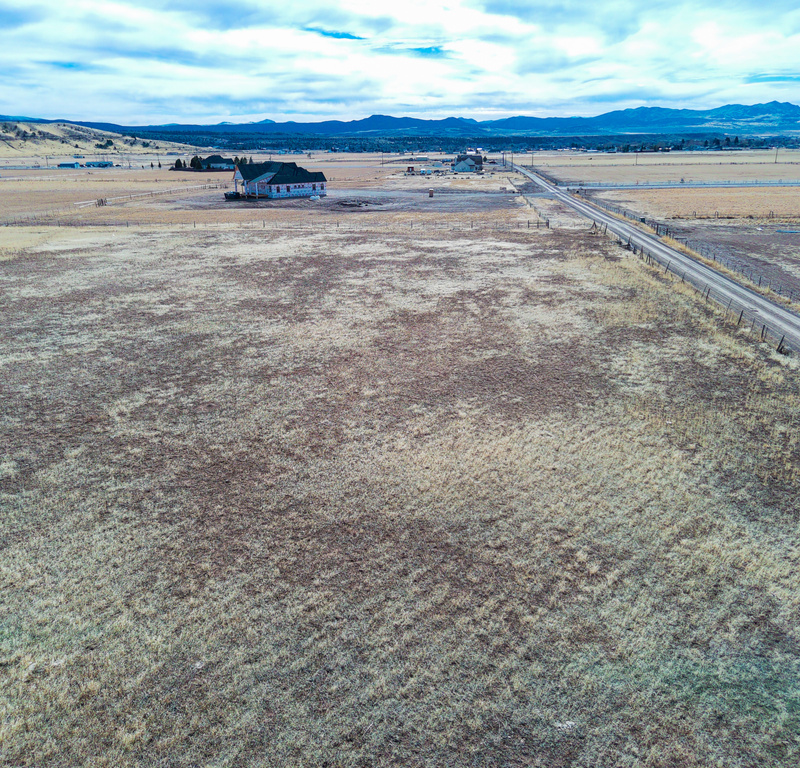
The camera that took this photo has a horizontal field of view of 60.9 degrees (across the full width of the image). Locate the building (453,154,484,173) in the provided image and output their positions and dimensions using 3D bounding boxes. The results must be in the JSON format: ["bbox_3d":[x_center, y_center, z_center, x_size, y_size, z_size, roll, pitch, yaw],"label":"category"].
[{"bbox_3d":[35.175,-112.771,347.831,15.500,7.800,12.500,2,20,5],"label":"building"}]

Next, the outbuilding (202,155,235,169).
[{"bbox_3d":[-97.649,-119.873,367.714,14.000,6.700,12.000,2,20,5],"label":"outbuilding"}]

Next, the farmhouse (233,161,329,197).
[{"bbox_3d":[-34.960,-59.397,197.319,20.828,9.200,18.500,-13,24,-32],"label":"farmhouse"}]

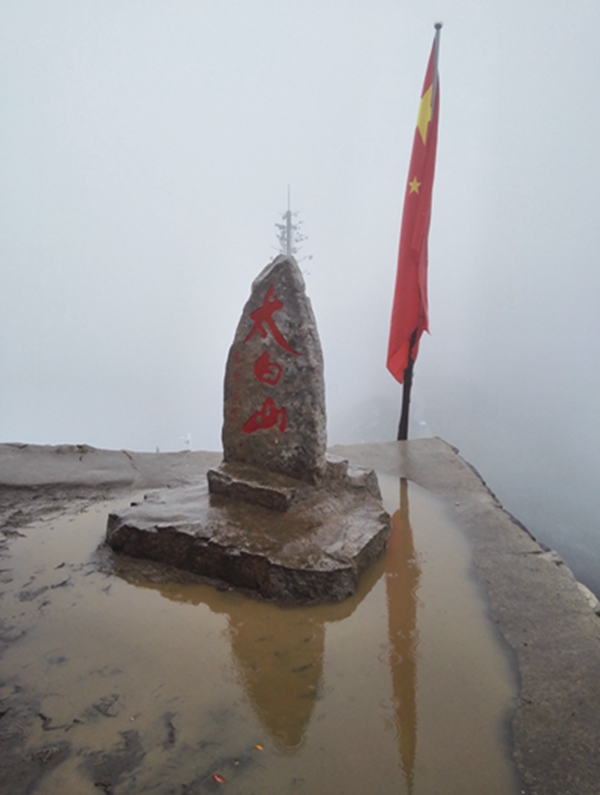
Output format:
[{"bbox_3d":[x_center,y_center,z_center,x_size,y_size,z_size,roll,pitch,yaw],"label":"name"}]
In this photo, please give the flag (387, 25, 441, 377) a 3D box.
[{"bbox_3d":[0.825,-1.232,4.668,0.280,2.377,0.190,2,18,0],"label":"flag"}]

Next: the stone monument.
[{"bbox_3d":[-0.168,0.018,3.484,1.378,1.480,1.204,7,15,31],"label":"stone monument"}]

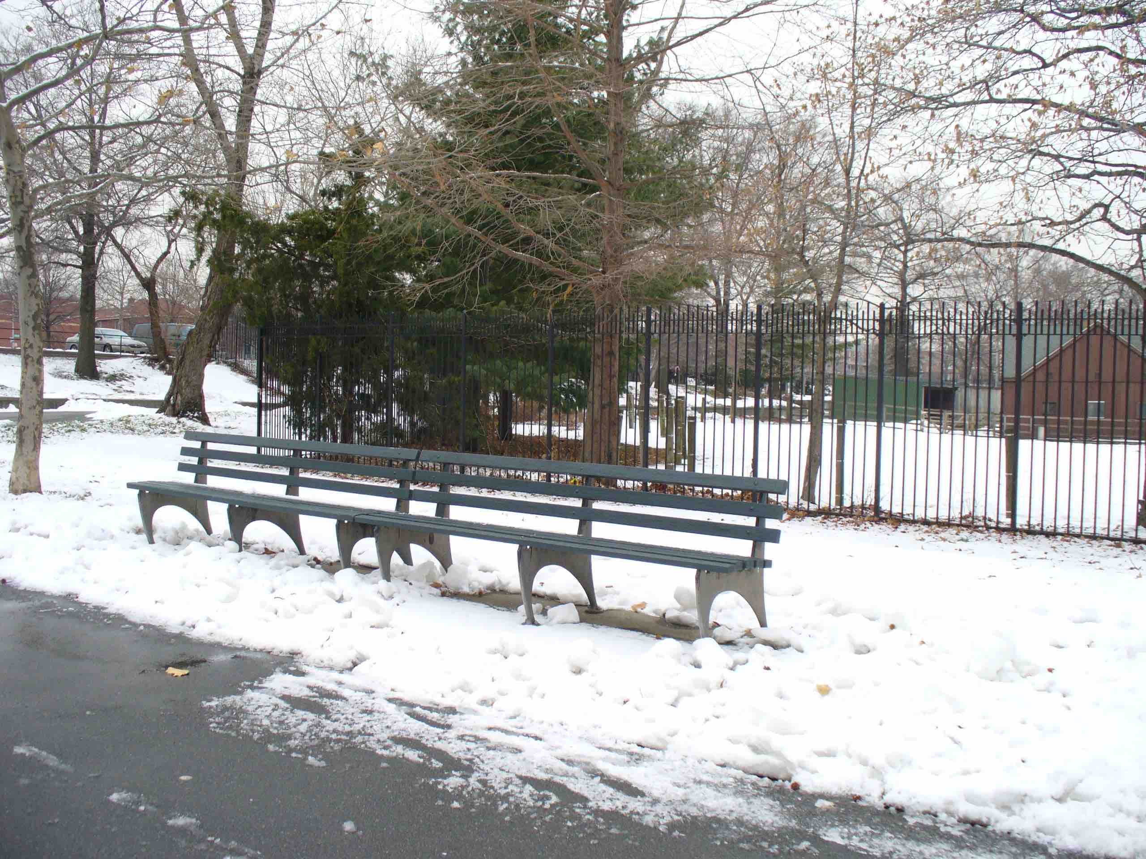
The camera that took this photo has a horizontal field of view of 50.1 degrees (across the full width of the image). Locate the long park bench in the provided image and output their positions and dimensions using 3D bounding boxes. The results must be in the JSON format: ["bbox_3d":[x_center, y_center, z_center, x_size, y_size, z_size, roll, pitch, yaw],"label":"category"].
[{"bbox_3d":[-1.189,0.570,7.913,5.627,0.854,0.578,3,3,41],"label":"long park bench"}]

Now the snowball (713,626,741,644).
[{"bbox_3d":[0.790,1.051,6.268,0.151,0.099,0.132,1,2,0],"label":"snowball"}]

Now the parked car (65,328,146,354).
[{"bbox_3d":[-22.592,-4.161,59.277,4.800,1.440,1.800,2,3,35],"label":"parked car"}]

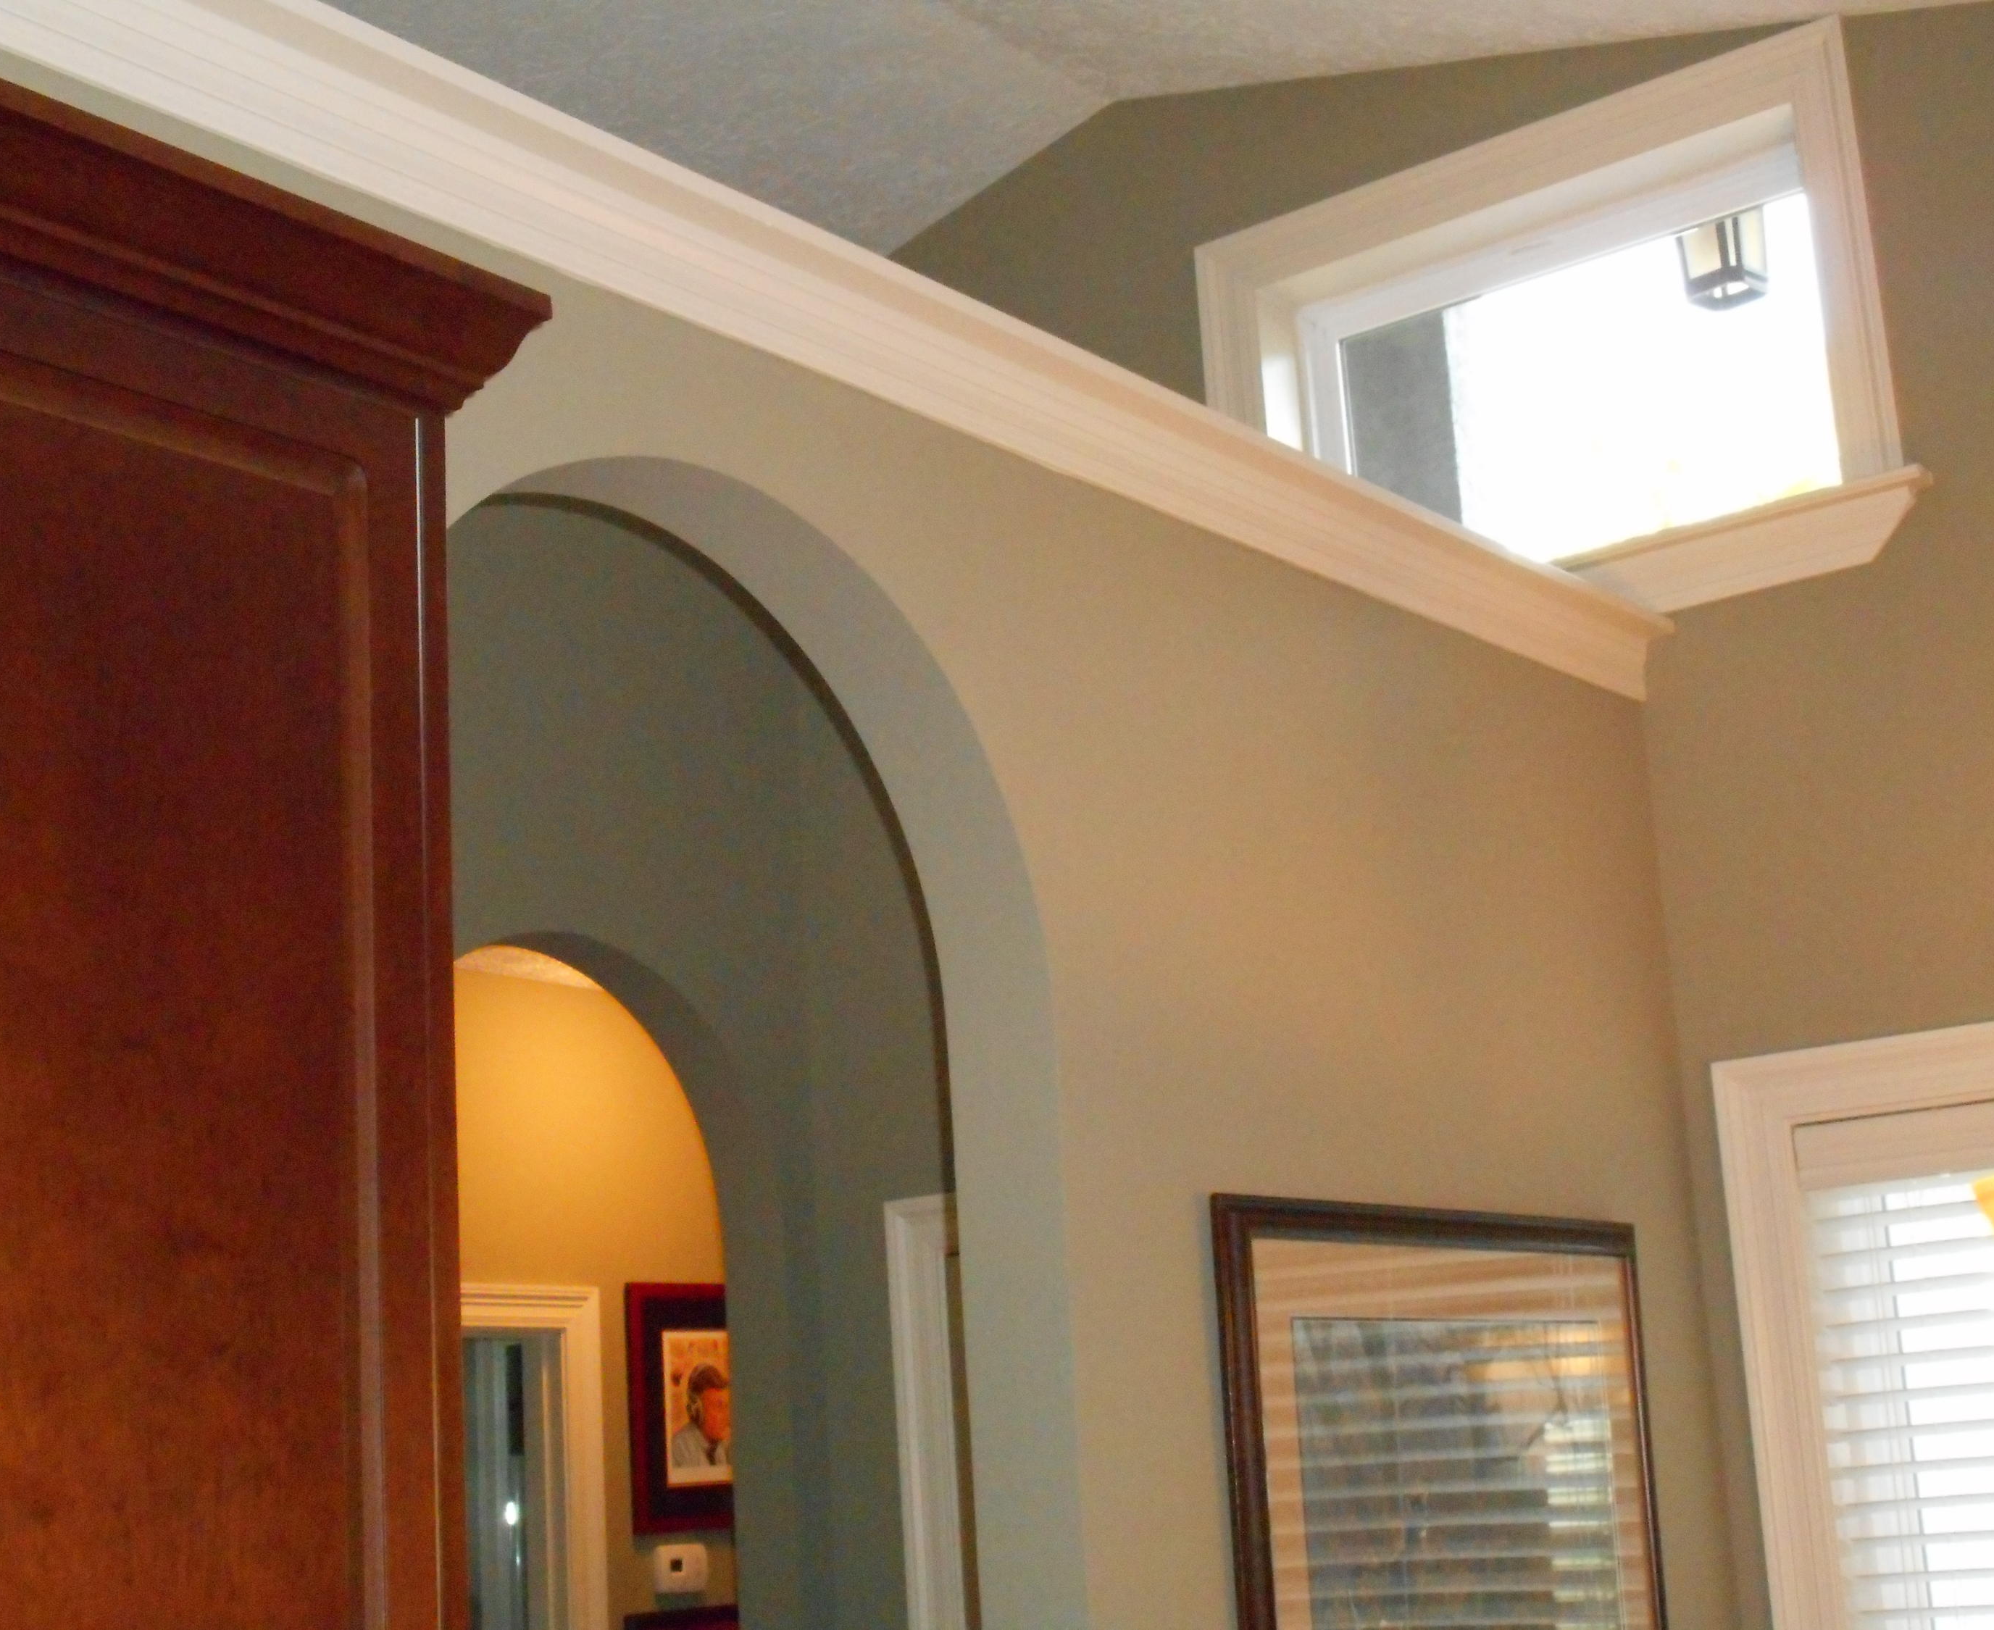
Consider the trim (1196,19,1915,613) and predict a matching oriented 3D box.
[{"bbox_3d":[0.722,-0.554,4.226,0.974,0.690,0.135,-14,-17,36],"label":"trim"}]

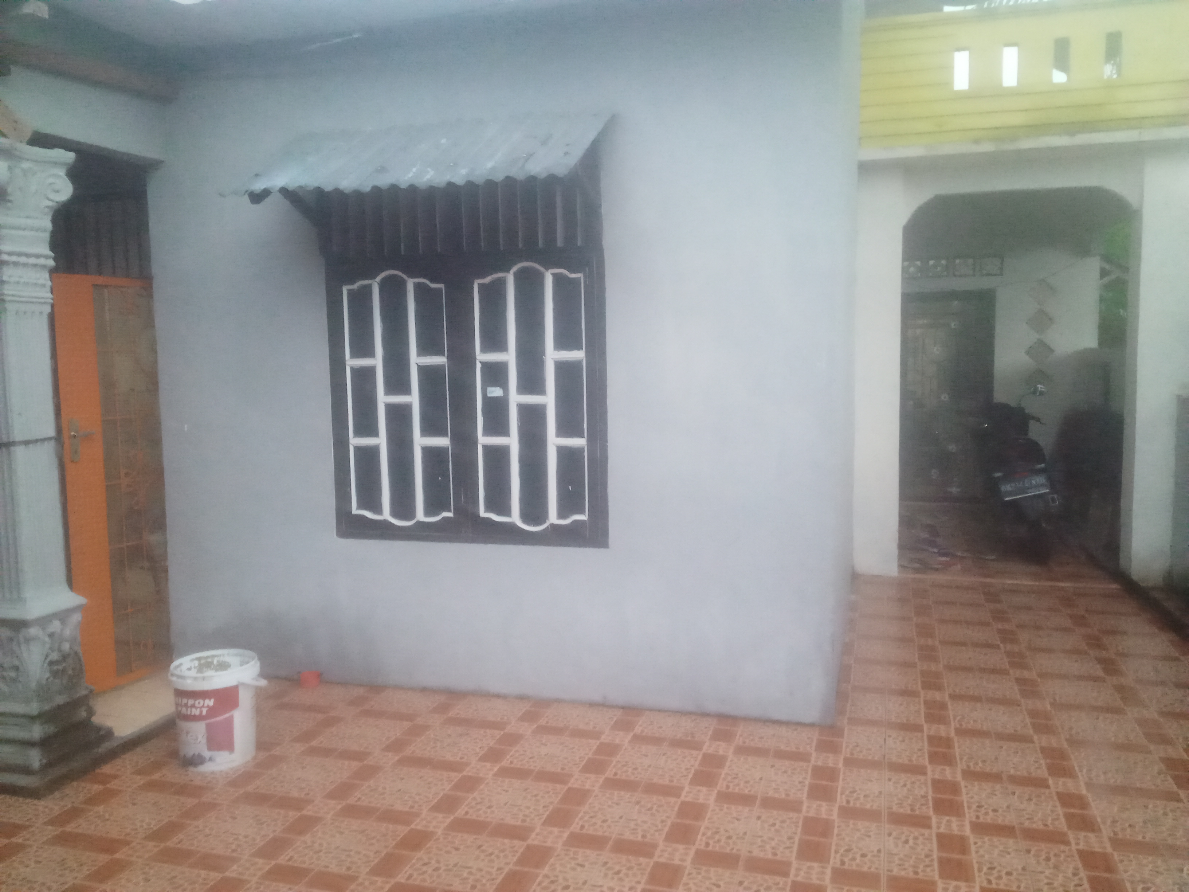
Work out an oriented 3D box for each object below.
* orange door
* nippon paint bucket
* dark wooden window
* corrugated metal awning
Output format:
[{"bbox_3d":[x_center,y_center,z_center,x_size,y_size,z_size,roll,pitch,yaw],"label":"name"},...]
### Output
[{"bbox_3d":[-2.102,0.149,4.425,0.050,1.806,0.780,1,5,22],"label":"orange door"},{"bbox_3d":[-1.419,0.989,3.618,0.315,0.367,0.315,-1,5,0],"label":"nippon paint bucket"},{"bbox_3d":[-0.573,-0.411,4.153,1.290,1.665,0.120,1,5,15],"label":"dark wooden window"},{"bbox_3d":[-0.688,-1.134,3.747,1.420,0.390,0.670,1,5,15],"label":"corrugated metal awning"}]

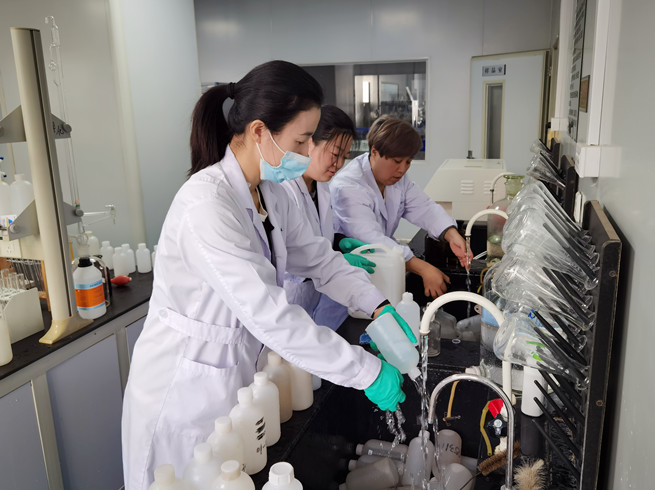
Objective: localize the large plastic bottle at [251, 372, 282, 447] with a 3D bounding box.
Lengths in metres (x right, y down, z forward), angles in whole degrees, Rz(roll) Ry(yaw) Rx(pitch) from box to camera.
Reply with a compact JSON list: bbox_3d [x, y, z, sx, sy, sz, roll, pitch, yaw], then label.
[{"bbox_3d":[-0.140,0.354,1.115,0.072,0.162,0.072,-2,13,0],"label":"large plastic bottle"}]

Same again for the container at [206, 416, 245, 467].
[{"bbox_3d":[-0.185,0.395,0.940,0.072,0.165,0.072,3,14,17],"label":"container"}]

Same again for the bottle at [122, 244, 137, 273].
[{"bbox_3d":[-0.966,0.066,2.466,0.067,0.138,0.067,3,14,17],"label":"bottle"}]

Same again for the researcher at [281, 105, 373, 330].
[{"bbox_3d":[-0.040,0.350,1.636,0.480,1.540,0.480,5,15,27],"label":"researcher"}]

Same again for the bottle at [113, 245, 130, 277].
[{"bbox_3d":[-0.976,0.081,2.411,0.067,0.138,0.067,3,14,17],"label":"bottle"}]

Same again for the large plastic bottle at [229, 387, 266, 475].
[{"bbox_3d":[-0.160,0.371,1.034,0.072,0.168,0.072,-2,13,0],"label":"large plastic bottle"}]

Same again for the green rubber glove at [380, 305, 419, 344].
[{"bbox_3d":[0.160,0.197,1.220,0.080,0.150,0.090,-38,-6,11],"label":"green rubber glove"}]

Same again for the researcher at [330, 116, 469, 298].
[{"bbox_3d":[0.164,0.305,1.884,0.620,1.500,0.500,8,16,34],"label":"researcher"}]

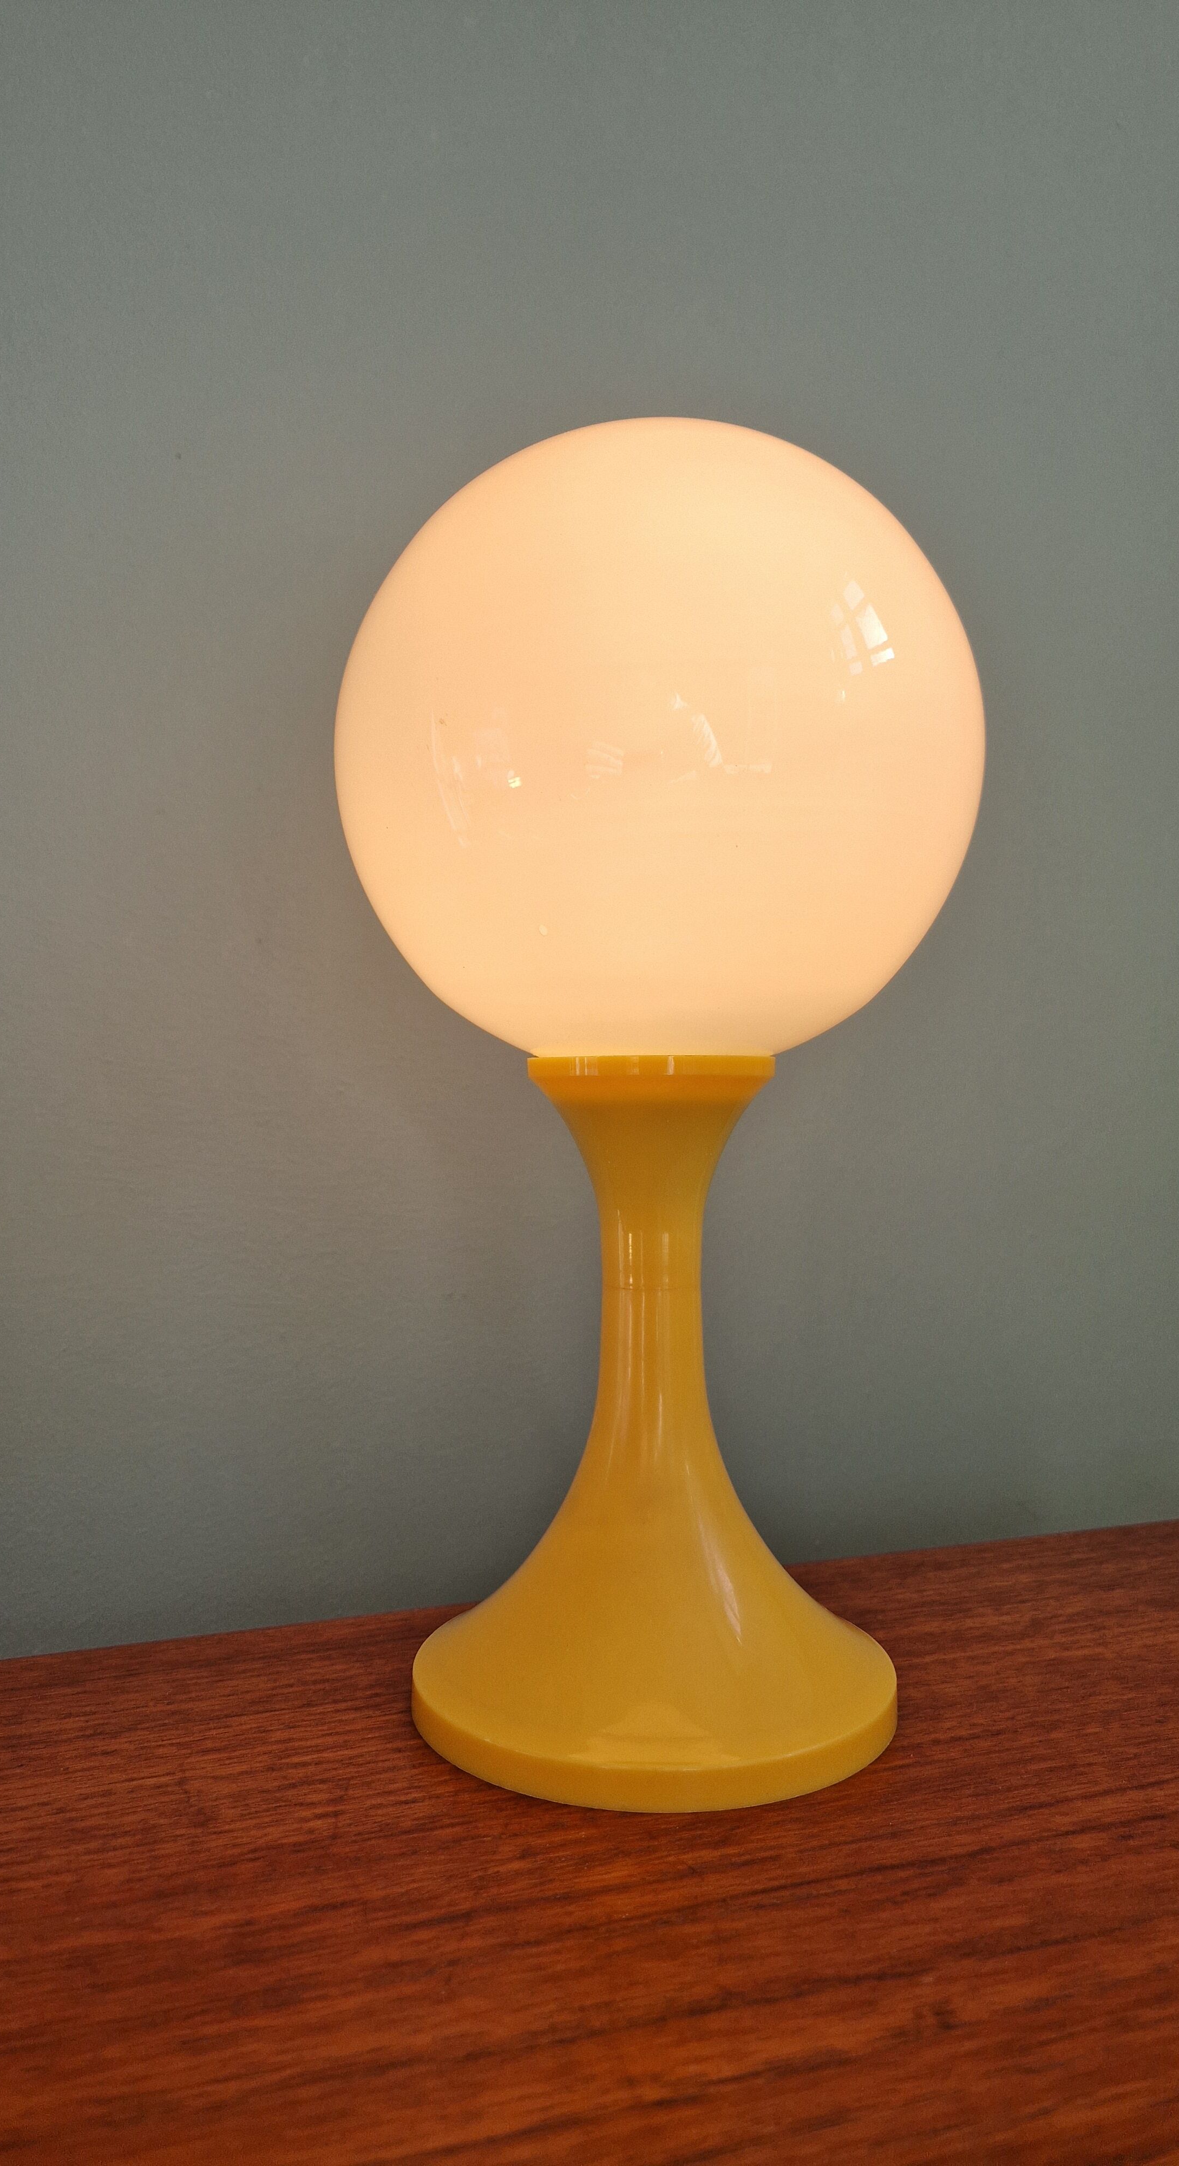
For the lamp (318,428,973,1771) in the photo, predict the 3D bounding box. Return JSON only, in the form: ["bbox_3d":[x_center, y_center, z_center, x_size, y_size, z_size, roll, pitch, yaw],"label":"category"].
[{"bbox_3d":[0.021,-0.004,0.458,0.202,0.397,0.202,0,-1,0],"label":"lamp"}]

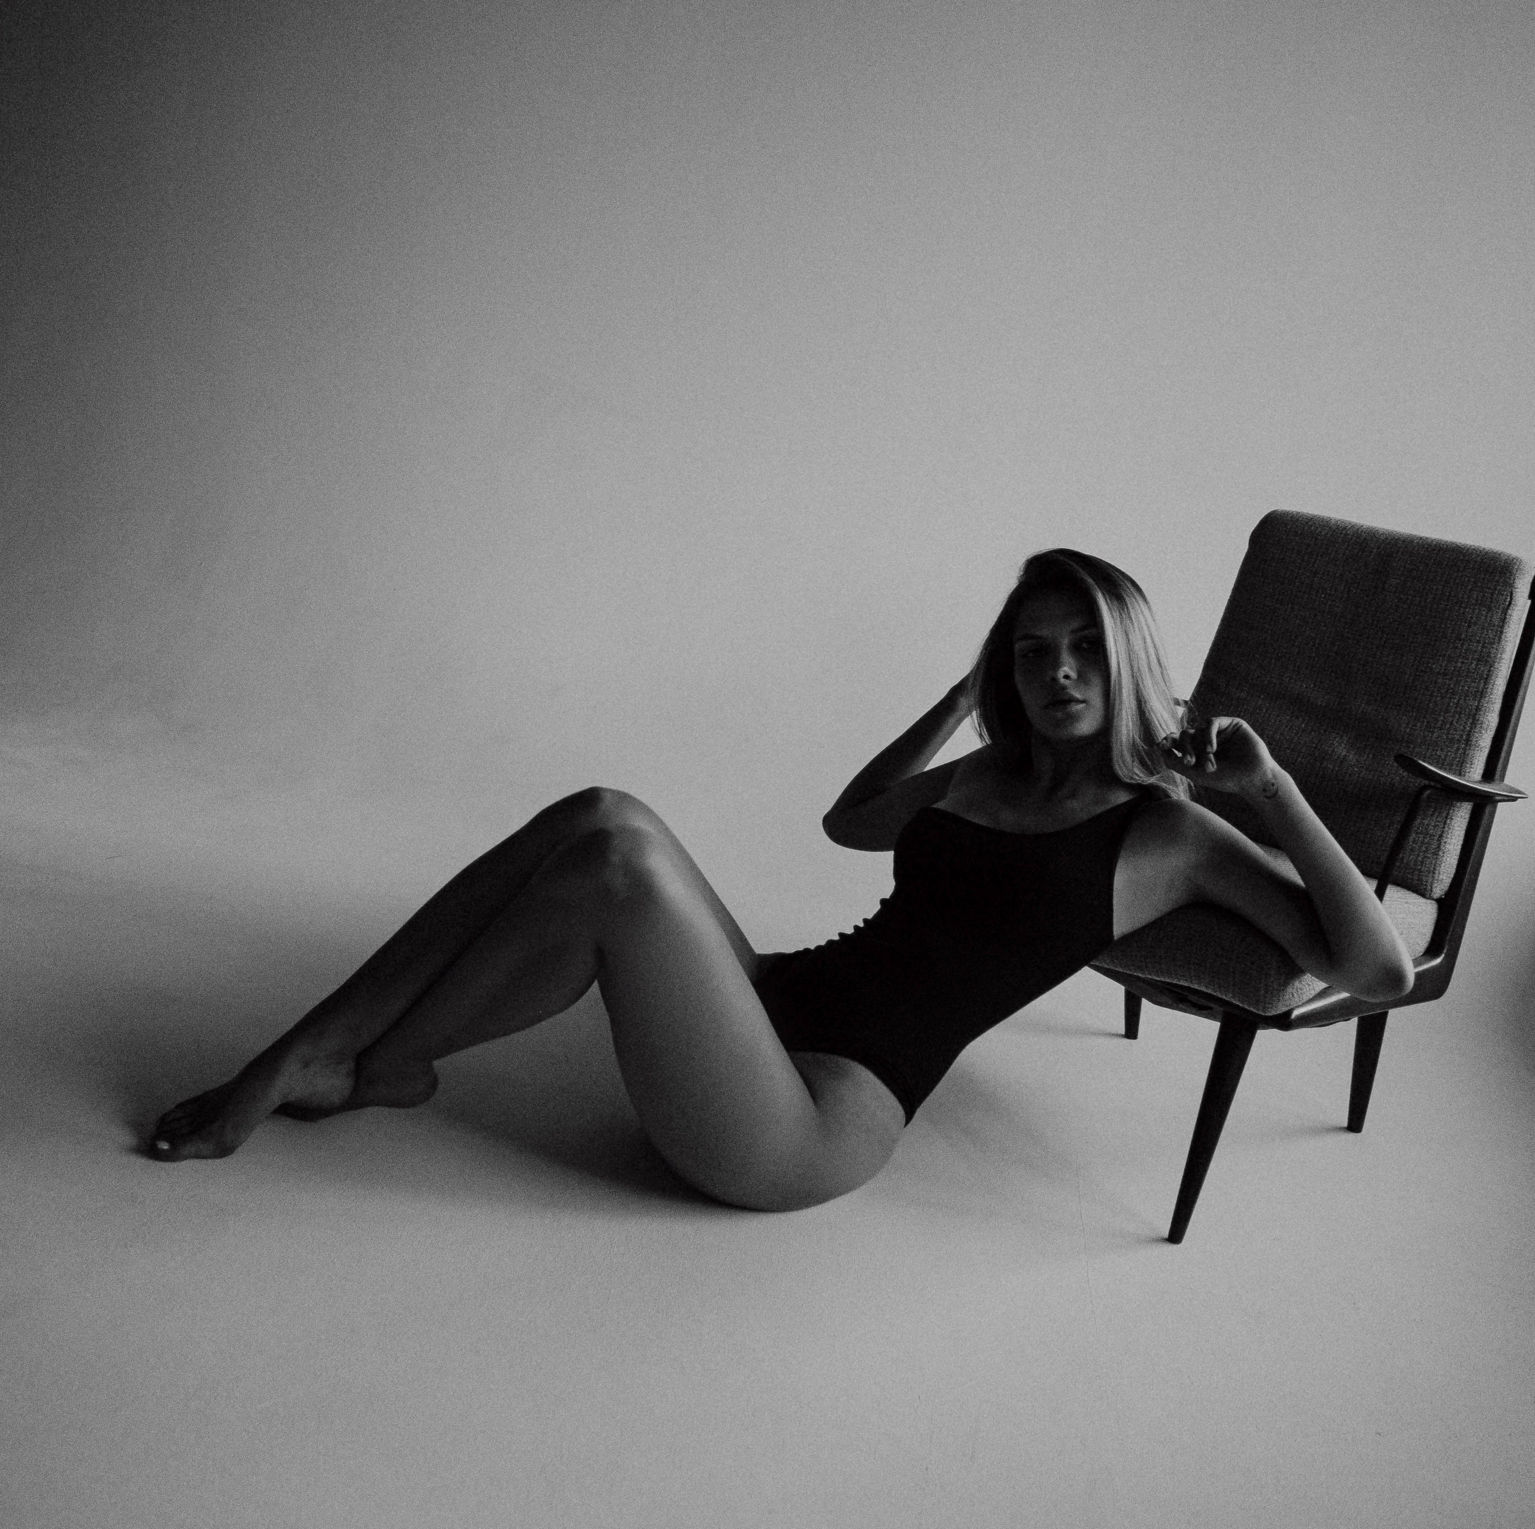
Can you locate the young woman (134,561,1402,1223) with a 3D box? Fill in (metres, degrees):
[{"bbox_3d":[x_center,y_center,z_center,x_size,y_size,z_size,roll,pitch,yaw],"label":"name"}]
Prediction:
[{"bbox_3d":[-0.020,0.116,2.189,1.420,0.710,0.840,-4,15,-14],"label":"young woman"}]

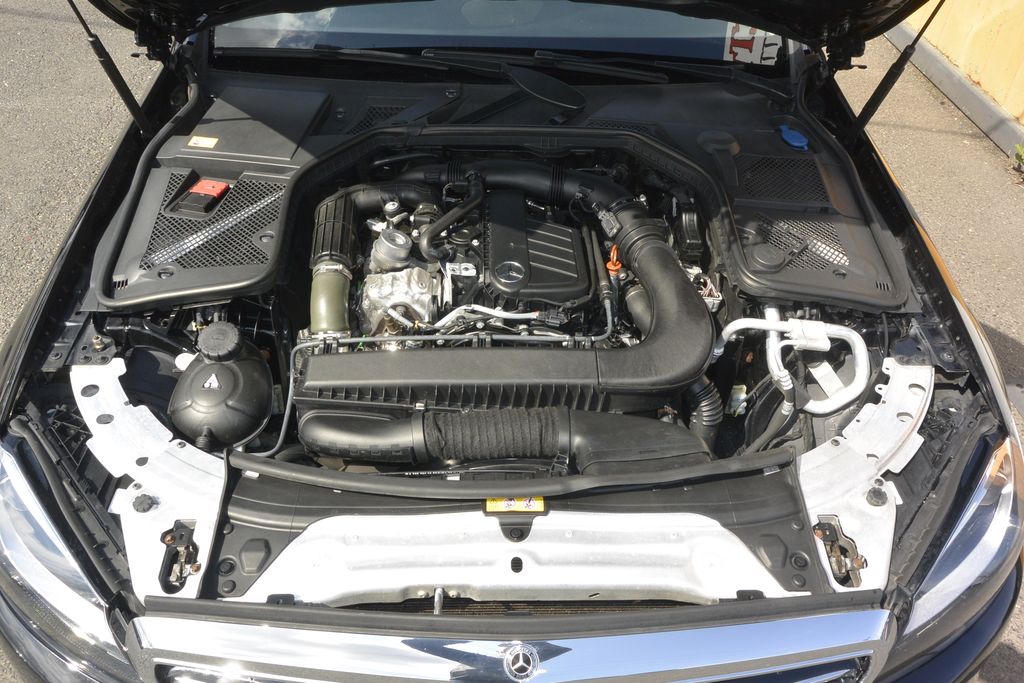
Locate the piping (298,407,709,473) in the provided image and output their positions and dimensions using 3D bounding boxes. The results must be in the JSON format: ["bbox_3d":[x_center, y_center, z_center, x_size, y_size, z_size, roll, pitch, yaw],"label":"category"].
[{"bbox_3d":[-0.013,0.147,1.153,0.615,0.095,0.100,0,41,-2],"label":"piping"}]

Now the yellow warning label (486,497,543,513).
[{"bbox_3d":[0.005,0.215,1.016,0.077,0.002,0.022,0,56,-2],"label":"yellow warning label"}]

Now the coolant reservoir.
[{"bbox_3d":[-0.472,0.074,1.244,0.168,0.205,0.170,0,41,-2],"label":"coolant reservoir"}]

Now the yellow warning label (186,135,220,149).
[{"bbox_3d":[-0.579,-0.374,1.443,0.049,0.002,0.031,6,49,3],"label":"yellow warning label"}]

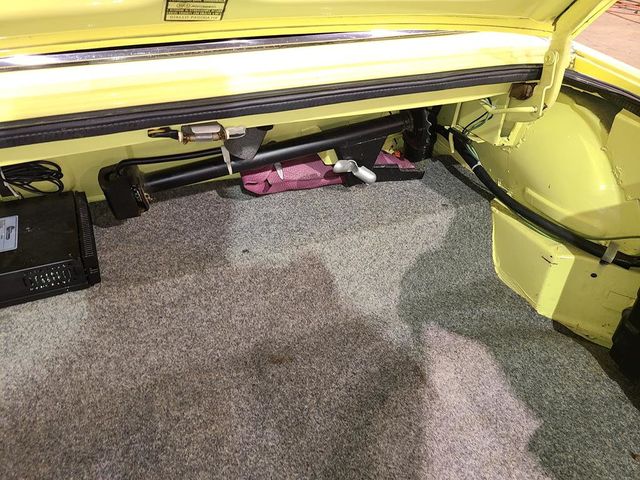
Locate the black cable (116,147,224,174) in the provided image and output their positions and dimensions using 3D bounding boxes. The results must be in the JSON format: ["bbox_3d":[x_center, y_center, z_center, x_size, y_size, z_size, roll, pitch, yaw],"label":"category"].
[{"bbox_3d":[-0.266,-0.142,0.860,0.188,0.026,0.030,-13,38,-19],"label":"black cable"}]

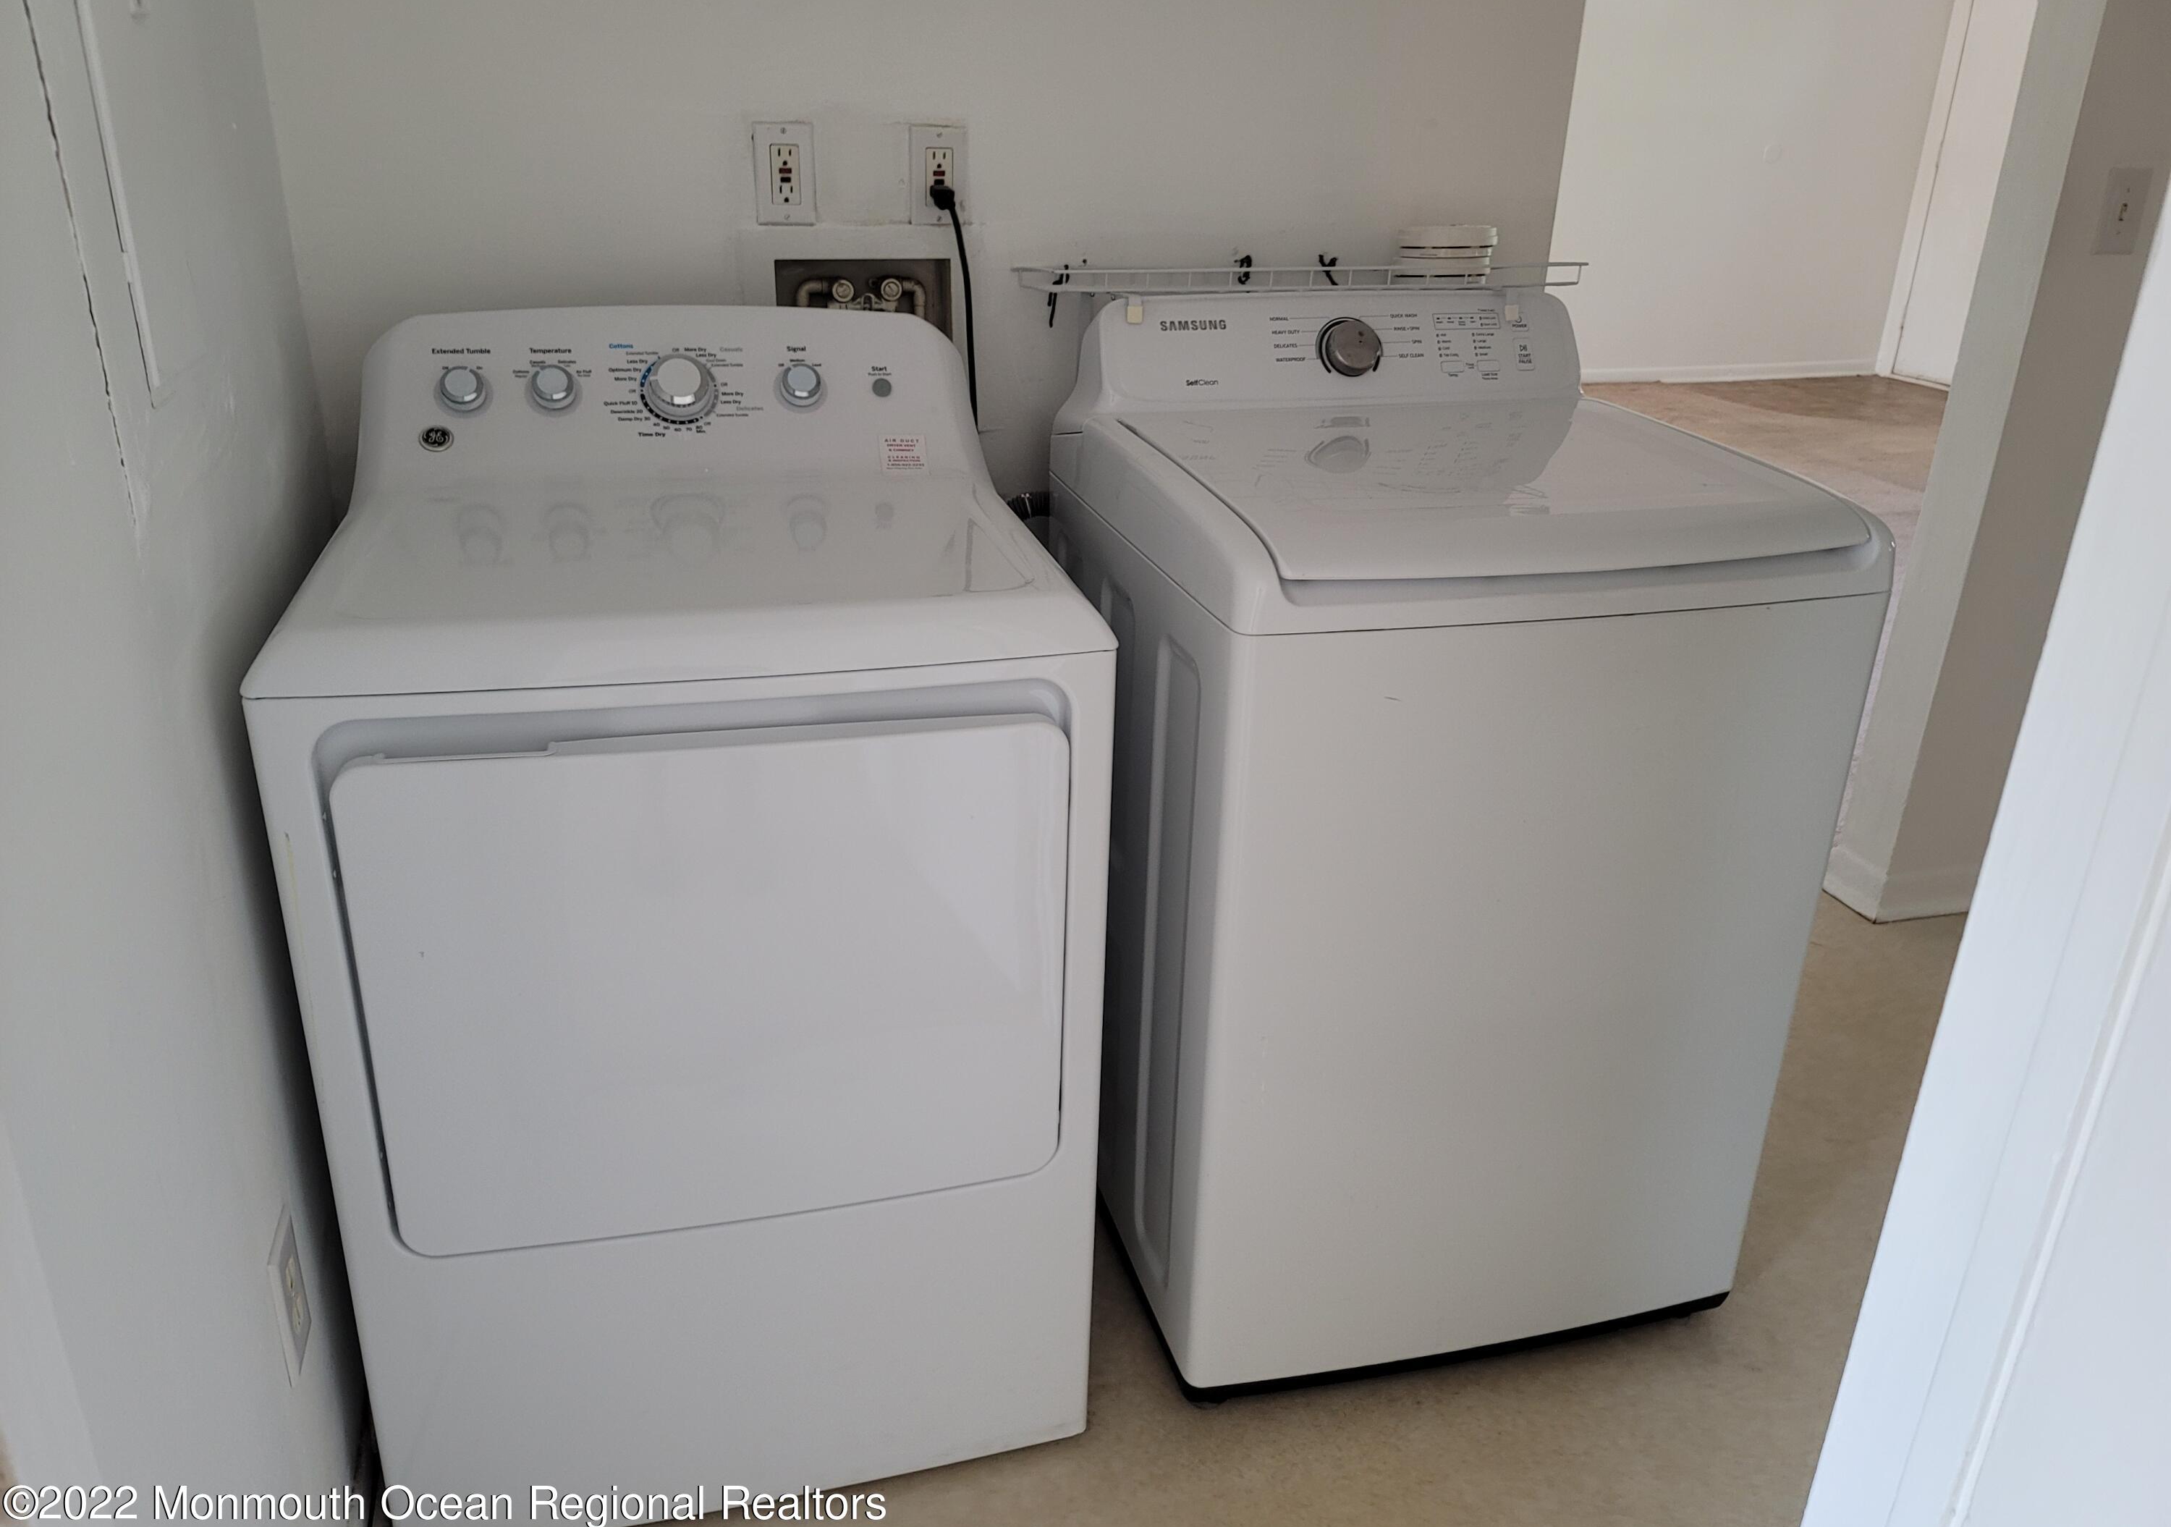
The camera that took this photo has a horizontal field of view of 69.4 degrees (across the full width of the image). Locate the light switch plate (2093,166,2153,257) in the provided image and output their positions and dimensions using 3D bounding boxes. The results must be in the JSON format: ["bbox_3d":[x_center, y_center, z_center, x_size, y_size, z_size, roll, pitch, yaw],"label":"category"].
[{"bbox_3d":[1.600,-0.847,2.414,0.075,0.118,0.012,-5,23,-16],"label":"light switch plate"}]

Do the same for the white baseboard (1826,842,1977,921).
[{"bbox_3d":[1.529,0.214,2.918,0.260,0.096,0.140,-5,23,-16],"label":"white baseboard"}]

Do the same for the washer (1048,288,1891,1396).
[{"bbox_3d":[0.367,0.043,1.907,0.690,1.115,0.725,-4,23,-15],"label":"washer"}]

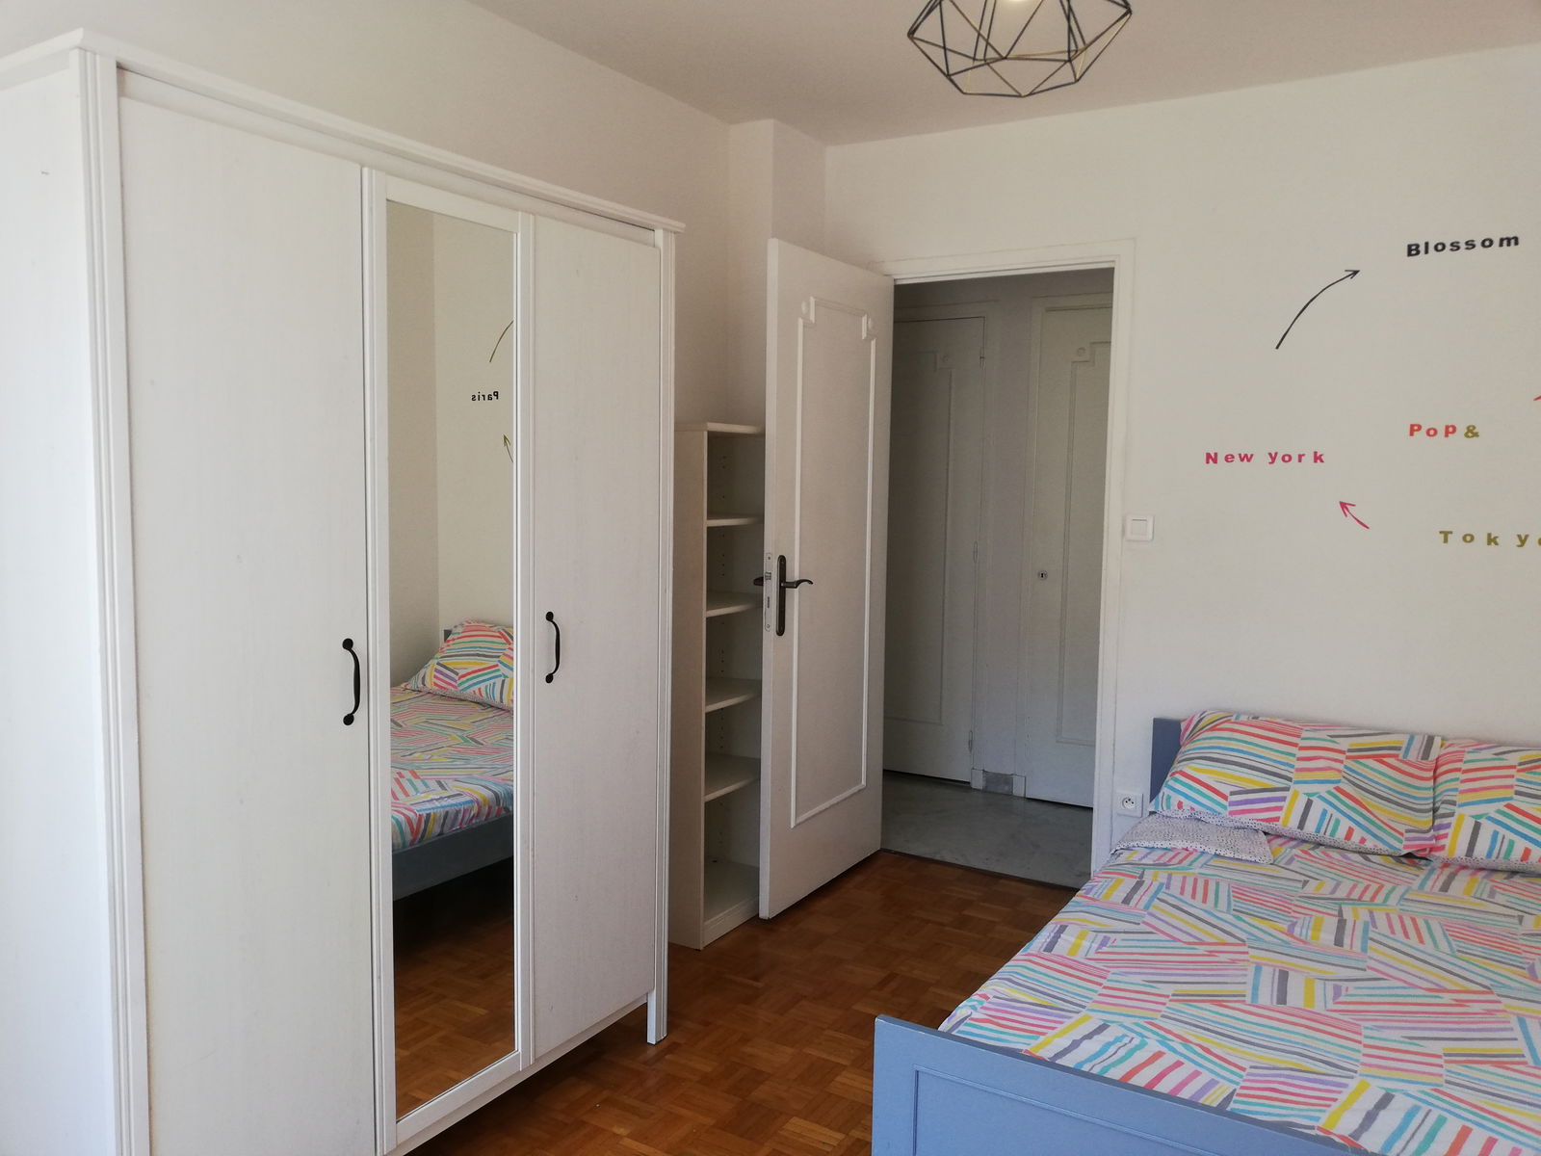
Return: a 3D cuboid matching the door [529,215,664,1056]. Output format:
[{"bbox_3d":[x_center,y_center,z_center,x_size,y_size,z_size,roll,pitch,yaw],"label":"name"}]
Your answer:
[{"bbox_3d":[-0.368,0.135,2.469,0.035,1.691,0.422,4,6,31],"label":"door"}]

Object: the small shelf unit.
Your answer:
[{"bbox_3d":[-0.201,0.289,3.520,0.345,1.482,0.500,4,6,31],"label":"small shelf unit"}]

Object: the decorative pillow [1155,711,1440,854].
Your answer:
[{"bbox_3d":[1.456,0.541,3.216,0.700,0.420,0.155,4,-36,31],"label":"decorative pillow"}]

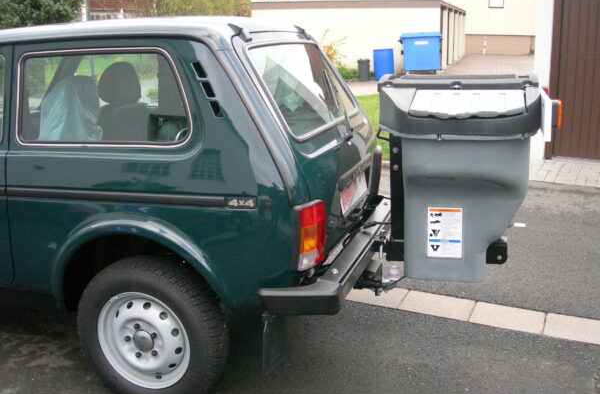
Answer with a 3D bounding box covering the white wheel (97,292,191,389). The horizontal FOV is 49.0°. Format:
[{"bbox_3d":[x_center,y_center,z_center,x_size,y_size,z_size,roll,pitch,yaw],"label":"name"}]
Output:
[{"bbox_3d":[-0.641,0.594,2.827,0.440,0.440,0.130,3,15,18],"label":"white wheel"}]

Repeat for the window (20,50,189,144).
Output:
[{"bbox_3d":[-0.768,-0.385,2.583,0.770,0.365,0.030,3,1,18],"label":"window"}]

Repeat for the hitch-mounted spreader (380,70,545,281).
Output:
[{"bbox_3d":[0.725,-0.091,2.952,0.630,0.860,0.740,3,15,18],"label":"hitch-mounted spreader"}]

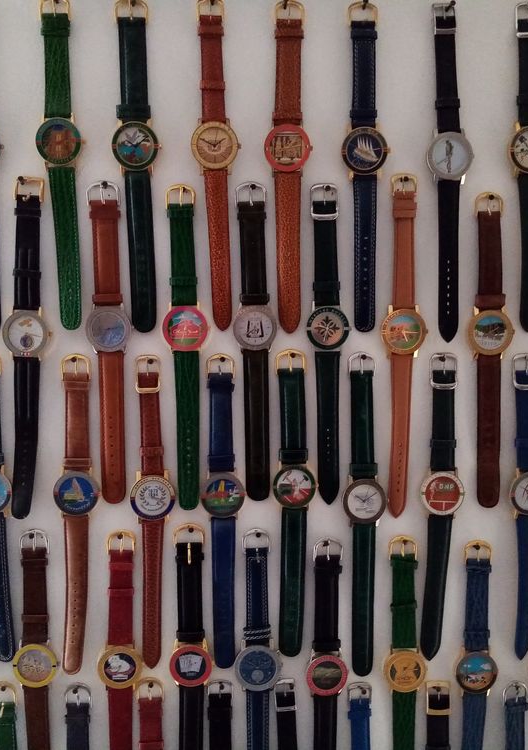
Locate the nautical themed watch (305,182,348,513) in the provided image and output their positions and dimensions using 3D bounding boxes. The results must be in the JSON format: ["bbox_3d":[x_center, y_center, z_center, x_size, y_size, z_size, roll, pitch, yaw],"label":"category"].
[{"bbox_3d":[0.049,-0.023,0.566,0.033,0.241,0.013,-2,5,-3],"label":"nautical themed watch"}]

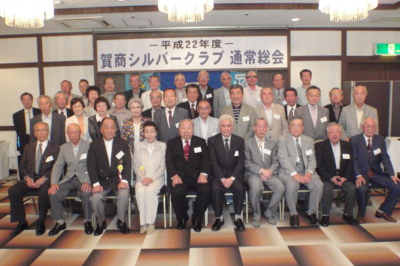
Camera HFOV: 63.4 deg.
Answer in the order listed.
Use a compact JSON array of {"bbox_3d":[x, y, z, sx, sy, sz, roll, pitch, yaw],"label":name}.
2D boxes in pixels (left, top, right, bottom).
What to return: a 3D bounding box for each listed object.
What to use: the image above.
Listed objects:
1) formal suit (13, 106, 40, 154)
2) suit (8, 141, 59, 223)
[{"bbox_3d":[-2.706,0.274,5.255,0.490,1.380,0.290,-3,6,-15],"label":"formal suit"},{"bbox_3d":[-2.016,0.588,4.004,0.500,0.959,0.600,-2,6,-12],"label":"suit"}]

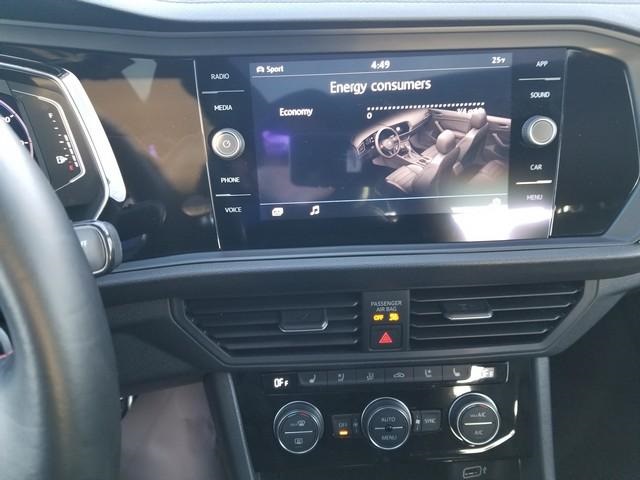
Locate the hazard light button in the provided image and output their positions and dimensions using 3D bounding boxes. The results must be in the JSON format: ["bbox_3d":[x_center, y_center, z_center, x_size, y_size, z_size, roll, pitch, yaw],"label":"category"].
[{"bbox_3d":[0.046,0.067,0.336,0.021,0.017,0.010,-2,8,-2],"label":"hazard light button"}]

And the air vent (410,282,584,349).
[{"bbox_3d":[0.120,0.049,0.343,0.122,0.041,0.030,-2,8,-3],"label":"air vent"}]

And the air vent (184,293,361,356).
[{"bbox_3d":[-0.032,0.055,0.340,0.122,0.039,0.030,-2,8,-1],"label":"air vent"}]

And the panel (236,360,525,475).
[{"bbox_3d":[0.043,0.123,0.340,0.200,0.071,0.025,-2,2,-1],"label":"panel"}]

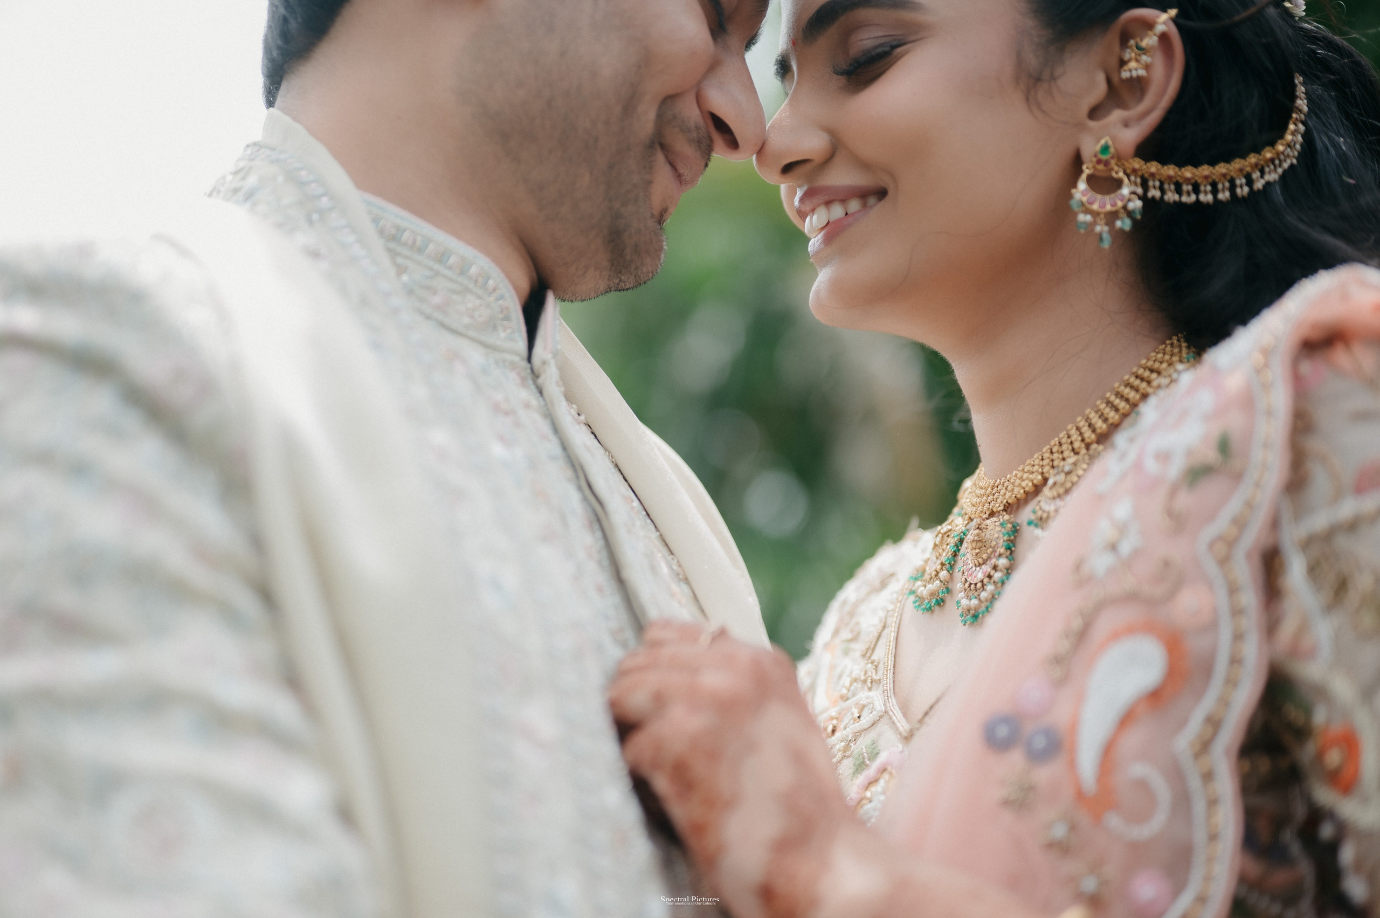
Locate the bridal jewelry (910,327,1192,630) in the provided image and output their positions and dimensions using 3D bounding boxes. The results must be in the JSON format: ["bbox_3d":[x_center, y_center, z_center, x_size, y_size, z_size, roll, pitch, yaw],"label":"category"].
[{"bbox_3d":[0.163,0.005,0.815,0.138,0.128,0.130,4,-6,-37],"label":"bridal jewelry"}]

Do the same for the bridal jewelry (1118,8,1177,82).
[{"bbox_3d":[0.184,-0.167,0.772,0.022,0.028,0.013,0,-5,-2],"label":"bridal jewelry"}]

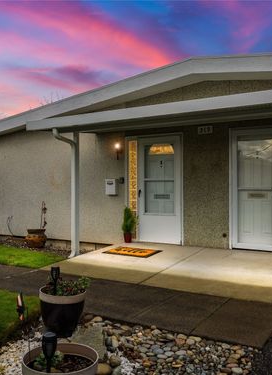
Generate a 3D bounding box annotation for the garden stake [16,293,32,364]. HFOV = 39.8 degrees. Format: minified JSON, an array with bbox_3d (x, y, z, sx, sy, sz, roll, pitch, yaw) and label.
[{"bbox_3d":[-0.576,0.723,1.940,0.075,0.370,0.070,0,-1,0],"label":"garden stake"}]

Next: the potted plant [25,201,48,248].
[{"bbox_3d":[-2.250,0.805,8.500,0.500,1.050,0.480,0,0,0],"label":"potted plant"}]

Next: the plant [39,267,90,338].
[{"bbox_3d":[-0.610,0.950,3.220,0.430,0.580,0.420,0,0,0],"label":"plant"}]

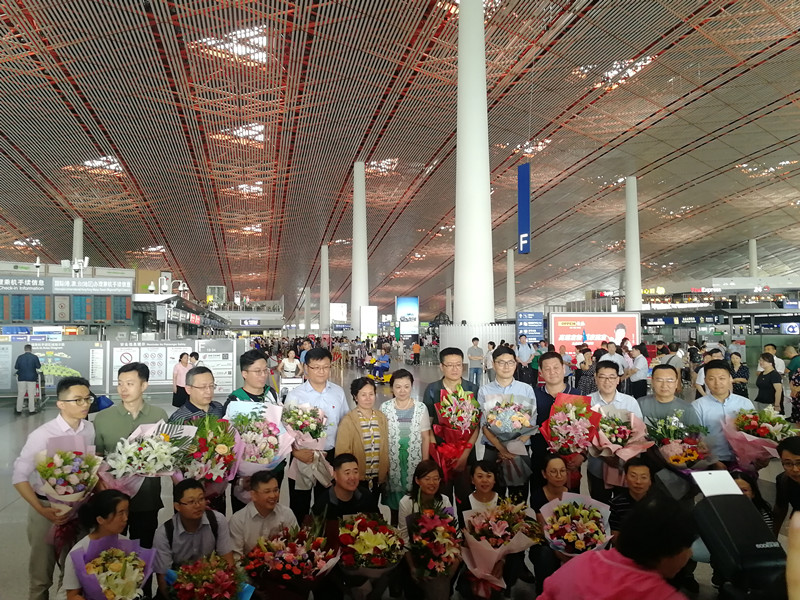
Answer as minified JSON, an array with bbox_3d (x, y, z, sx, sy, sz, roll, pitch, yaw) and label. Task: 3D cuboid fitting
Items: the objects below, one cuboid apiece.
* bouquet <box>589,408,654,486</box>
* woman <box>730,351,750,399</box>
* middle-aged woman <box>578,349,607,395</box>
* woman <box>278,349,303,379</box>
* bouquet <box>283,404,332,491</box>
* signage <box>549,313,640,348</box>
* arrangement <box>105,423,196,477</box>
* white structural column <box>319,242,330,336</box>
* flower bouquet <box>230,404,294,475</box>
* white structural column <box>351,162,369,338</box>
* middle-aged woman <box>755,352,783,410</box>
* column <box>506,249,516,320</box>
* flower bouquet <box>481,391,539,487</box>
[{"bbox_3d":[1.413,0.941,3.980,0.400,0.470,0.300,-1,-3,14],"label":"bouquet"},{"bbox_3d":[5.650,1.642,10.400,0.460,1.580,0.330,-3,-4,40],"label":"woman"},{"bbox_3d":[4.134,1.854,13.400,0.500,1.610,0.400,-2,-3,23],"label":"middle-aged woman"},{"bbox_3d":[-2.557,1.929,14.559,0.520,1.544,0.320,0,-3,-3],"label":"woman"},{"bbox_3d":[-0.616,0.993,4.200,0.320,0.550,0.270,-7,4,-3],"label":"bouquet"},{"bbox_3d":[8.741,1.728,28.000,4.100,2.300,0.300,0,-3,-10],"label":"signage"},{"bbox_3d":[-1.477,0.882,3.680,0.480,0.310,0.300,1,-3,-20],"label":"arrangement"},{"bbox_3d":[-14.277,-1.040,118.000,1.900,19.100,1.900,1,-3,-13],"label":"white structural column"},{"bbox_3d":[-0.905,0.938,4.050,0.400,0.540,0.300,3,8,-9],"label":"flower bouquet"},{"bbox_3d":[-5.927,-6.579,92.000,2.700,27.400,2.700,0,-3,-12],"label":"white structural column"},{"bbox_3d":[5.559,1.589,9.400,0.330,1.600,0.460,1,-3,-16],"label":"middle-aged woman"},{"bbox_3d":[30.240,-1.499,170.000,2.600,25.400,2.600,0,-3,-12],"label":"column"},{"bbox_3d":[0.806,1.024,4.550,0.400,0.660,0.310,-1,-3,6],"label":"flower bouquet"}]

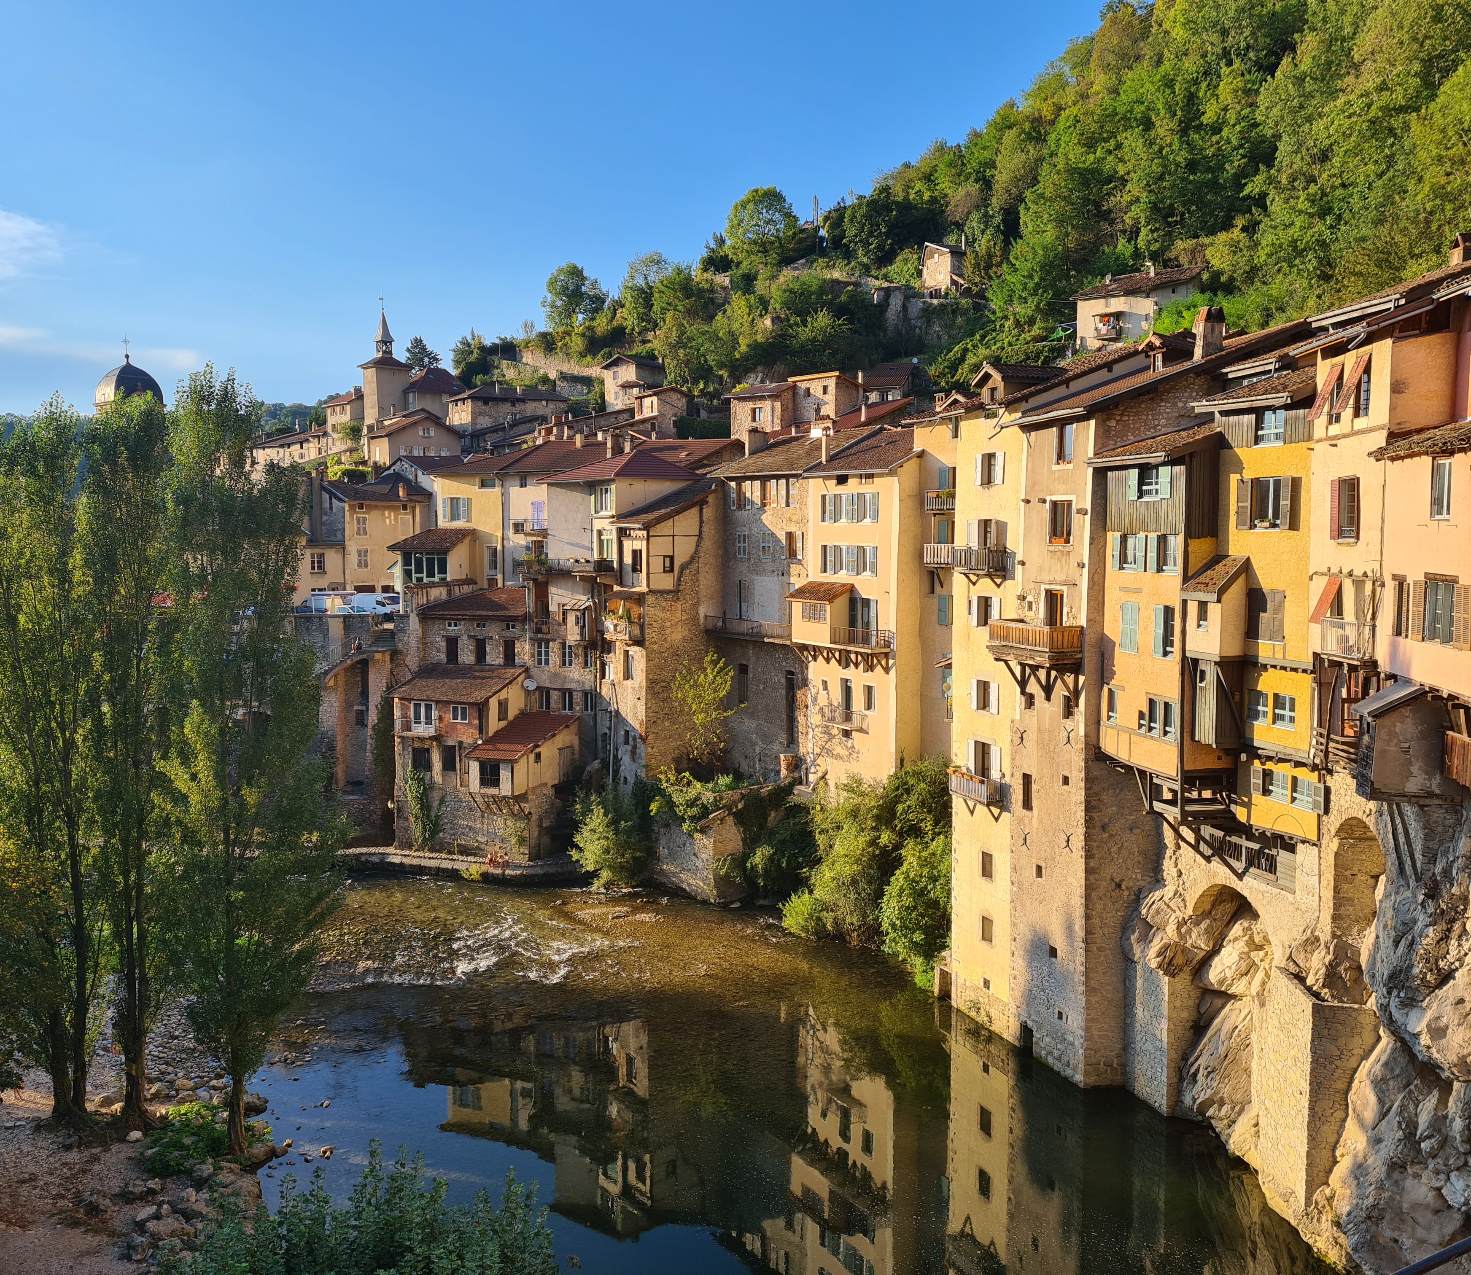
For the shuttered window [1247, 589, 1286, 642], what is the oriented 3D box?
[{"bbox_3d":[15.476,-0.629,37.222,0.120,1.489,1.511,-1,4,-19],"label":"shuttered window"}]

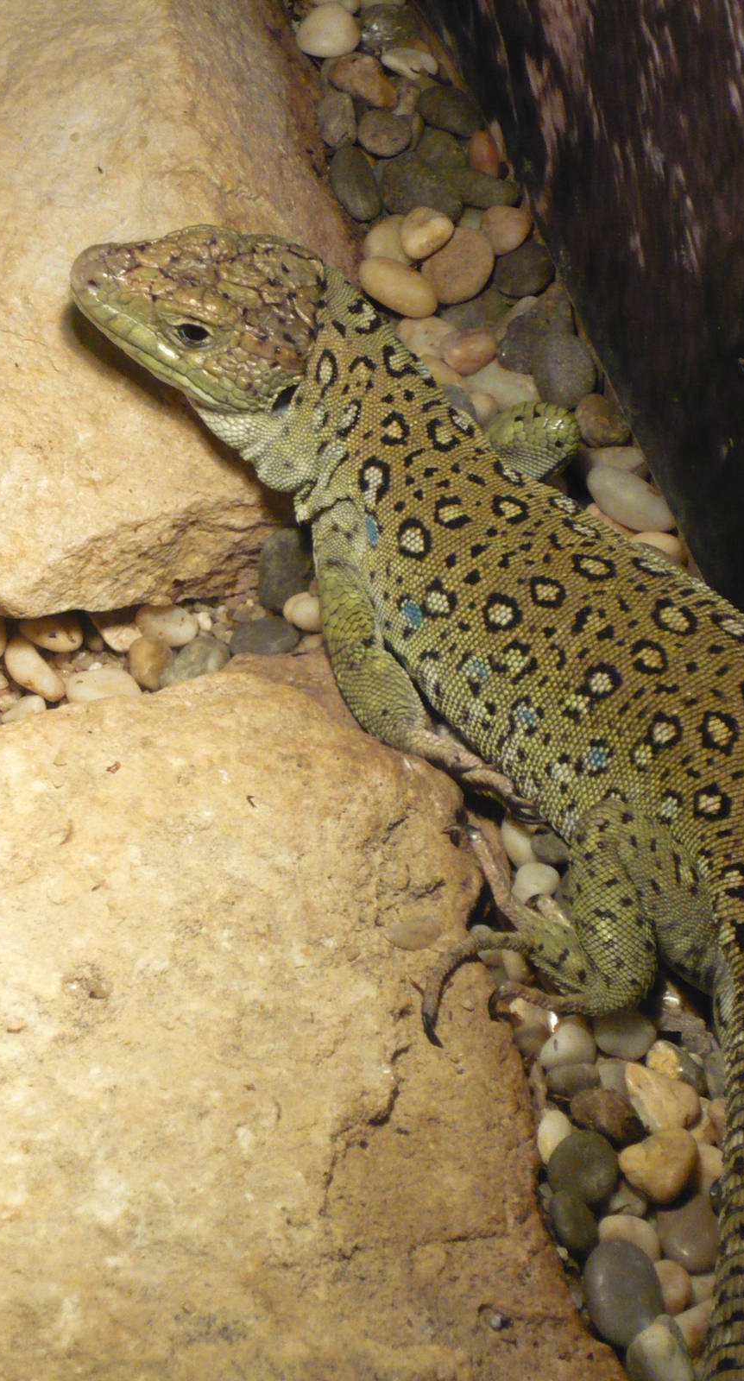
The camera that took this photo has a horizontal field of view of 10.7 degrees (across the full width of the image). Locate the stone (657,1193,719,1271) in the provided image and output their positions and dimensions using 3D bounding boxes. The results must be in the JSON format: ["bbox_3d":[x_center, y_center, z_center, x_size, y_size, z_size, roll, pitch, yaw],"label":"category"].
[{"bbox_3d":[0.067,0.113,0.835,0.014,0.008,0.022,-5,50,-1],"label":"stone"}]

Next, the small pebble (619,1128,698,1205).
[{"bbox_3d":[0.054,0.089,0.749,0.016,0.010,0.014,-32,55,-21],"label":"small pebble"}]

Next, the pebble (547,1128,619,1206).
[{"bbox_3d":[0.045,0.101,0.843,0.015,0.010,0.019,-14,51,-8],"label":"pebble"}]

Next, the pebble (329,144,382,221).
[{"bbox_3d":[-0.004,-0.118,0.930,0.011,0.010,0.022,-13,51,-7],"label":"pebble"}]

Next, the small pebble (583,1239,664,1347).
[{"bbox_3d":[0.052,0.124,0.820,0.016,0.011,0.025,-9,50,-4],"label":"small pebble"}]

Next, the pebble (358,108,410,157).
[{"bbox_3d":[0.004,-0.151,1.083,0.015,0.009,0.018,-16,49,-8],"label":"pebble"}]

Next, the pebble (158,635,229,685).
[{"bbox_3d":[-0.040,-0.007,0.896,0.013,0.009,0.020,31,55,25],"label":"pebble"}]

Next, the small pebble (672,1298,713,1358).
[{"bbox_3d":[0.067,0.132,0.827,0.011,0.007,0.016,17,53,19],"label":"small pebble"}]

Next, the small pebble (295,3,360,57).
[{"bbox_3d":[-0.013,-0.184,1.113,0.018,0.010,0.020,-17,49,-9],"label":"small pebble"}]

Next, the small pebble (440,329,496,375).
[{"bbox_3d":[0.022,-0.076,0.893,0.013,0.008,0.011,-20,52,-13],"label":"small pebble"}]

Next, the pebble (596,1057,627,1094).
[{"bbox_3d":[0.050,0.080,0.818,0.009,0.006,0.010,-30,55,-24],"label":"pebble"}]

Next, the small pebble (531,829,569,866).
[{"bbox_3d":[0.041,0.036,0.914,0.011,0.005,0.009,20,54,22],"label":"small pebble"}]

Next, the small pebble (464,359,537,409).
[{"bbox_3d":[0.029,-0.068,0.893,0.019,0.009,0.014,24,56,22],"label":"small pebble"}]

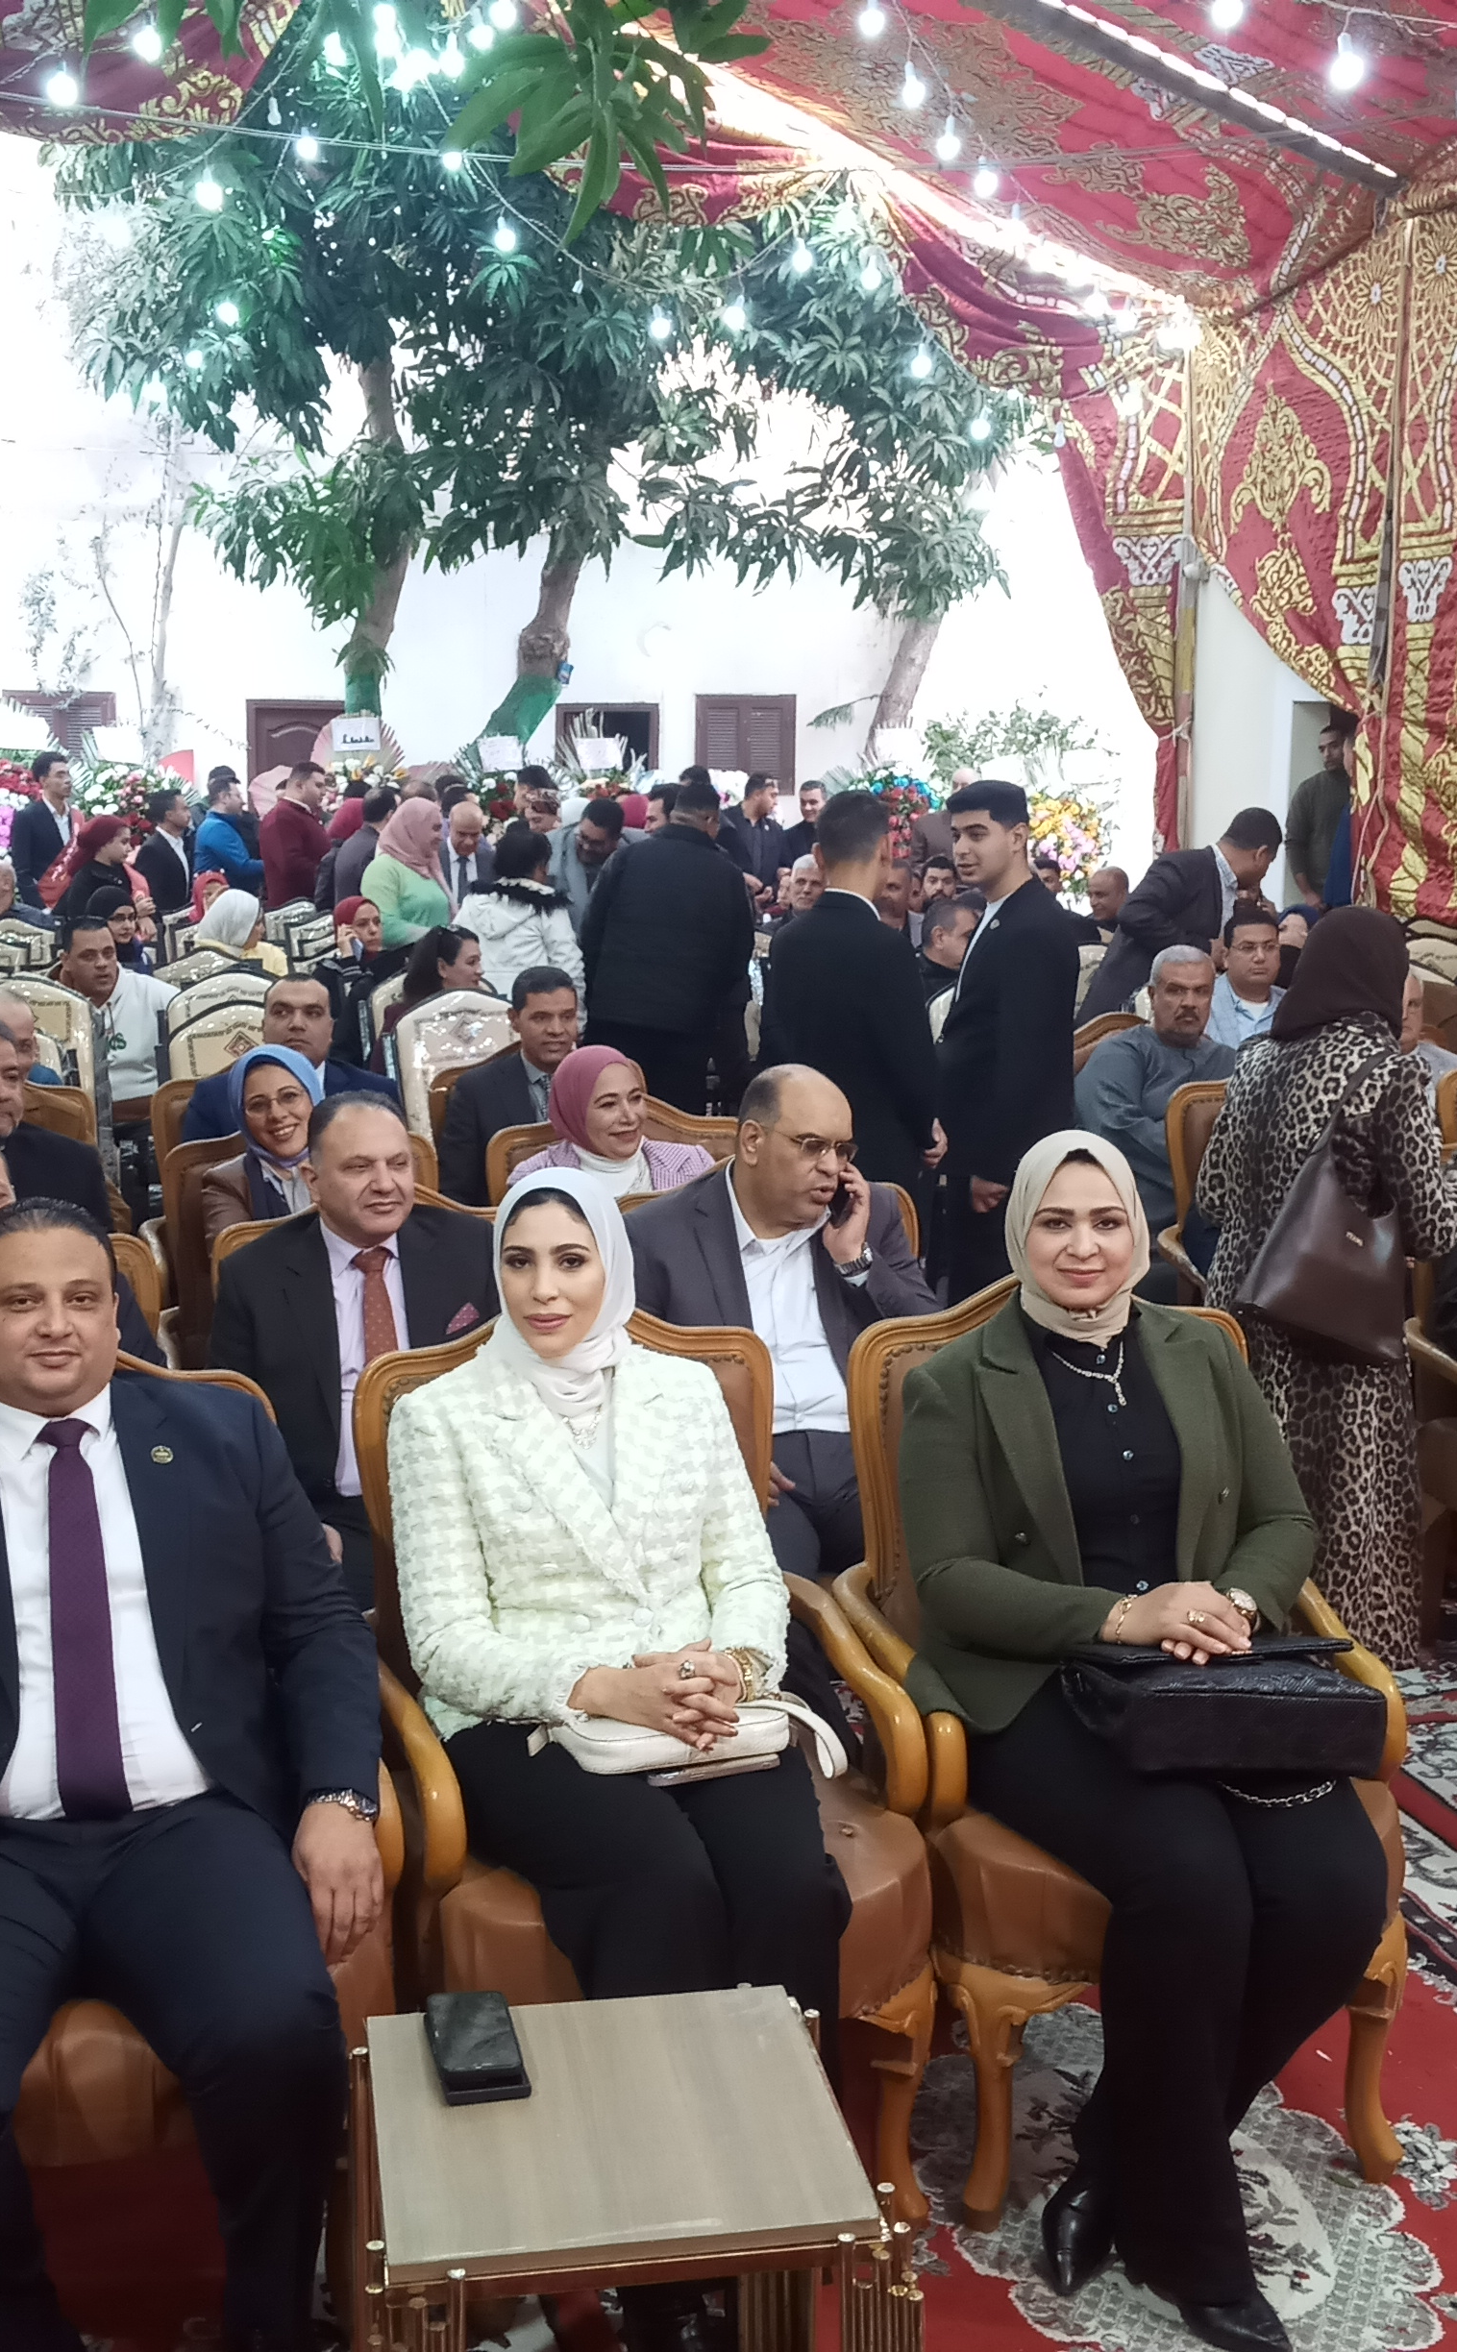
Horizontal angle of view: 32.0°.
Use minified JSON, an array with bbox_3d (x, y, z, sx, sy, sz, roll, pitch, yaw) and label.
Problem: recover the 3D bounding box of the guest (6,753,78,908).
[{"bbox_3d":[-3.453,-1.217,12.875,0.330,1.810,0.500,4,10,25],"label":"guest"}]

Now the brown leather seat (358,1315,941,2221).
[{"bbox_3d":[-0.140,0.751,3.305,0.670,1.090,0.720,-3,10,-17],"label":"brown leather seat"}]

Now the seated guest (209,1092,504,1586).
[{"bbox_3d":[-0.510,0.551,3.810,0.600,1.300,0.820,-2,10,-14],"label":"seated guest"}]

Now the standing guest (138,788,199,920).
[{"bbox_3d":[-3.183,-1.360,14.434,0.300,1.653,0.470,4,10,23],"label":"standing guest"}]

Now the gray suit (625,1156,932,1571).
[{"bbox_3d":[0.120,0.525,4.342,0.600,1.020,0.740,-3,10,-17],"label":"gray suit"}]

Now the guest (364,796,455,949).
[{"bbox_3d":[-1.400,-0.797,11.117,0.420,1.640,0.480,-1,9,-8],"label":"guest"}]

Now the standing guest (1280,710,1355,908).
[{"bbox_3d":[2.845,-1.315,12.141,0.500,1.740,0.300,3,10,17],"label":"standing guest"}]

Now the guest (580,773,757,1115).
[{"bbox_3d":[-0.222,-0.543,9.143,0.600,1.761,0.380,2,10,11],"label":"guest"}]

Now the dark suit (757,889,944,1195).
[{"bbox_3d":[0.306,0.000,6.279,0.460,1.420,0.300,3,10,20],"label":"dark suit"}]

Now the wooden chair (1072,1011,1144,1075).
[{"bbox_3d":[1.200,0.105,7.249,0.670,1.090,0.720,-2,10,-12],"label":"wooden chair"}]

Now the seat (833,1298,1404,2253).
[{"bbox_3d":[0.514,0.723,3.458,0.660,1.110,0.700,-2,10,-14],"label":"seat"}]

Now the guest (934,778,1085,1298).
[{"bbox_3d":[0.664,-0.050,6.095,0.300,1.779,0.470,-3,10,-15],"label":"guest"}]

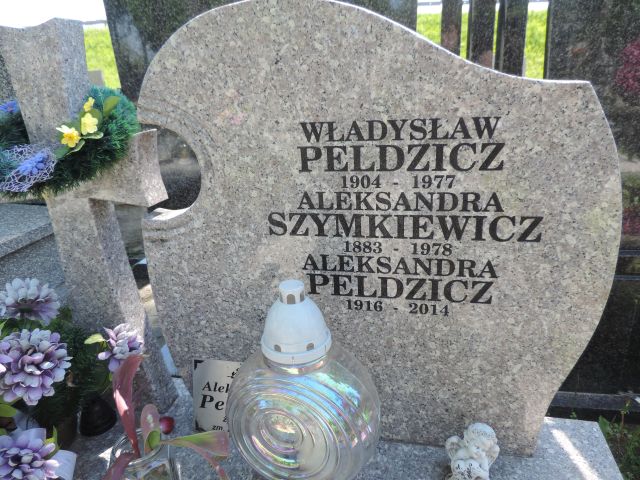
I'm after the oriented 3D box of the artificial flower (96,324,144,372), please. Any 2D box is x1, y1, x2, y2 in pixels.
[{"bbox_3d":[-0.306,0.166,0.680,0.073,0.070,0.064,-17,23,-33],"label":"artificial flower"}]

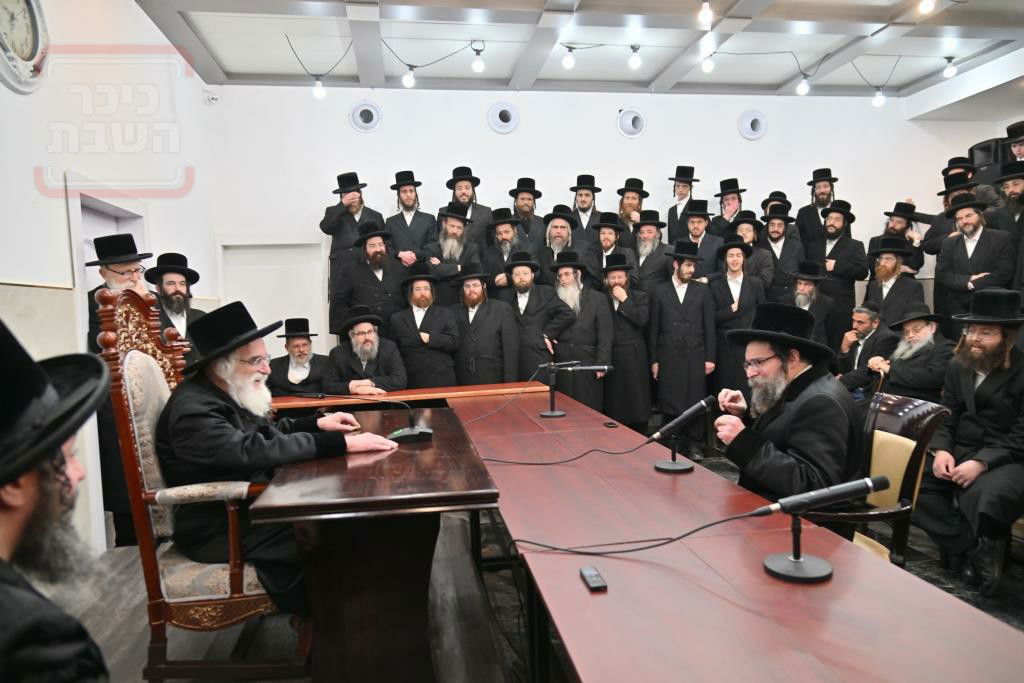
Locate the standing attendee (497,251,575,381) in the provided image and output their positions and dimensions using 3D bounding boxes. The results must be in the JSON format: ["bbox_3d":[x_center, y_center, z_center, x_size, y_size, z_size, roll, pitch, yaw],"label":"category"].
[{"bbox_3d":[0.136,0.134,5.893,0.620,1.814,0.420,-2,3,3],"label":"standing attendee"}]

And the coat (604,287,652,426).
[{"bbox_3d":[0.990,0.124,5.850,0.460,1.180,0.380,-1,3,19],"label":"coat"}]

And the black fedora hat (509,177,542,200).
[{"bbox_3d":[0.137,-1.574,6.950,0.335,0.140,0.370,-2,3,0],"label":"black fedora hat"}]

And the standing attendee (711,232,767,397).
[{"bbox_3d":[2.078,0.008,6.245,0.540,1.908,0.420,-1,3,20],"label":"standing attendee"}]

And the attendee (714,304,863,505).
[{"bbox_3d":[0.907,0.527,2.374,0.700,1.310,0.550,-2,3,-2],"label":"attendee"}]

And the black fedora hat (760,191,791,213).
[{"bbox_3d":[2.673,-1.420,6.900,0.310,0.145,0.350,-1,-9,18],"label":"black fedora hat"}]

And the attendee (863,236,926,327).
[{"bbox_3d":[3.298,0.024,5.870,0.340,1.830,0.520,-4,4,-41],"label":"attendee"}]

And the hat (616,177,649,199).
[{"bbox_3d":[1.214,-1.545,6.850,0.320,0.150,0.350,-5,2,18],"label":"hat"}]

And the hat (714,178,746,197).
[{"bbox_3d":[2.368,-1.669,7.400,0.340,0.150,0.360,-6,4,27],"label":"hat"}]

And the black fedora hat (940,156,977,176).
[{"bbox_3d":[4.256,-1.661,6.500,0.335,0.140,0.300,0,2,-32],"label":"black fedora hat"}]

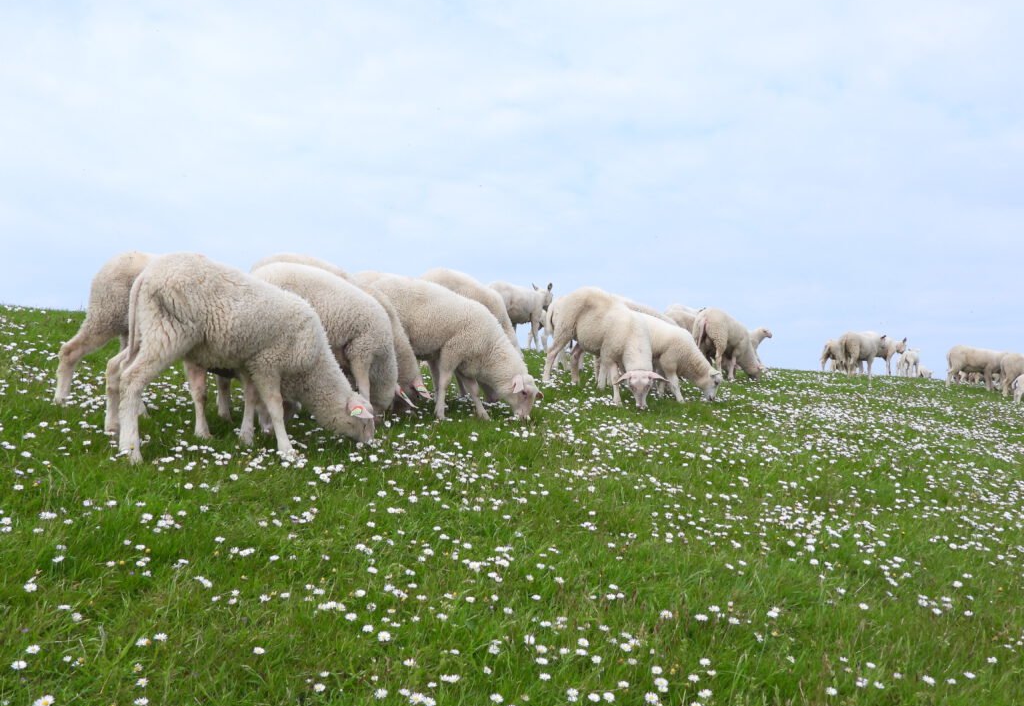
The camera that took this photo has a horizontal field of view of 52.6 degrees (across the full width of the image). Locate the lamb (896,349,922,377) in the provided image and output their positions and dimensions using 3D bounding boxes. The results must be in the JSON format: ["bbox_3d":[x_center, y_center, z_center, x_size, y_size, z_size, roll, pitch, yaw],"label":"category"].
[{"bbox_3d":[6.571,0.166,17.160,0.208,0.478,0.624,0,-2,38],"label":"lamb"}]

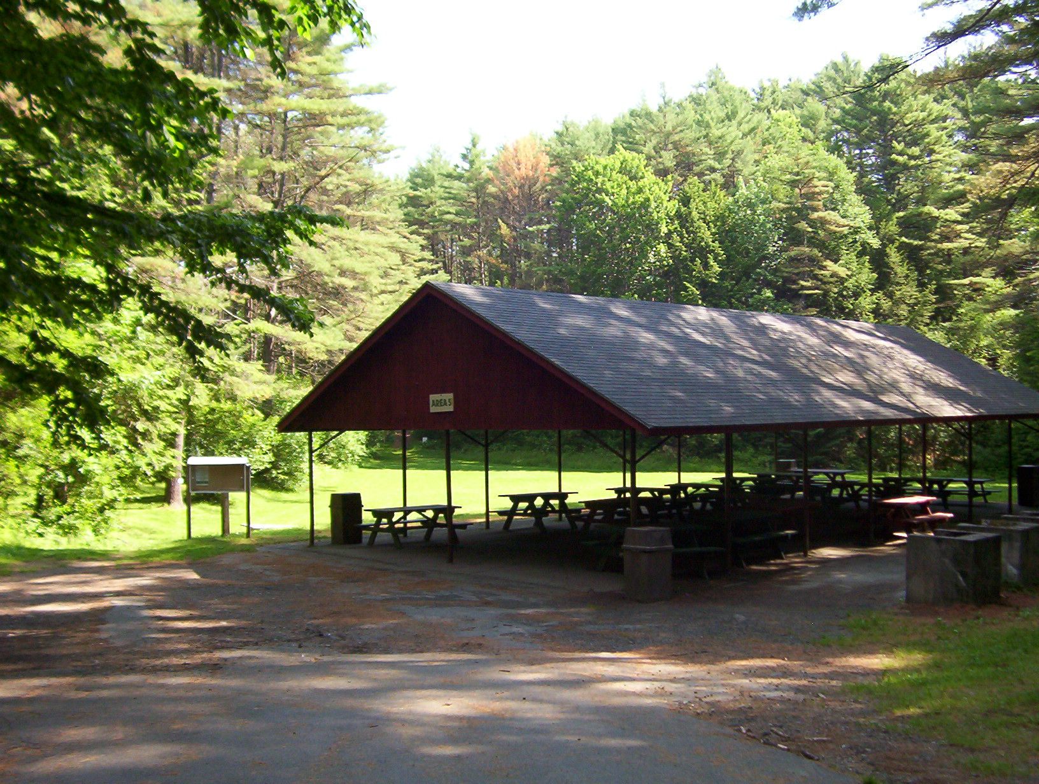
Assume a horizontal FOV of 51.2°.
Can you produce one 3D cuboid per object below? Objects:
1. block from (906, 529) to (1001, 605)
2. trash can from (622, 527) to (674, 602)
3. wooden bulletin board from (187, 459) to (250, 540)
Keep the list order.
[{"bbox_3d":[5.945,2.396,14.804,0.905,0.877,0.994,-2,-1,42],"label":"block"},{"bbox_3d":[1.846,2.477,15.594,0.540,0.991,0.540,0,-1,-38],"label":"trash can"},{"bbox_3d":[-6.598,2.327,23.840,1.332,1.792,0.380,-1,-1,-13],"label":"wooden bulletin board"}]

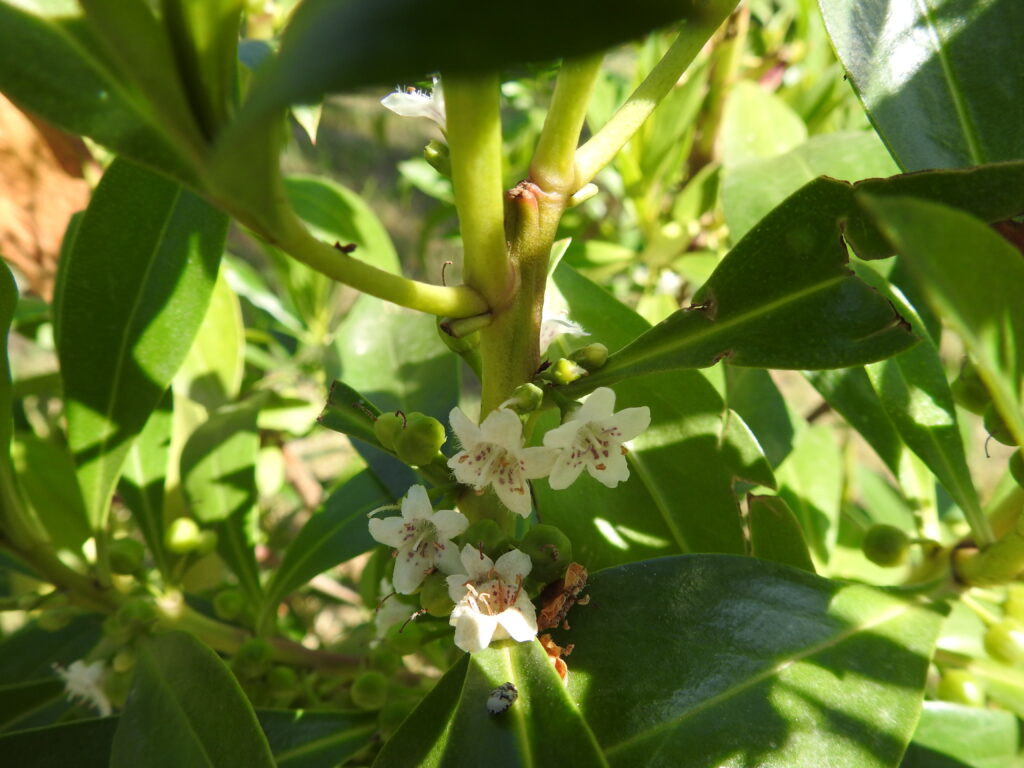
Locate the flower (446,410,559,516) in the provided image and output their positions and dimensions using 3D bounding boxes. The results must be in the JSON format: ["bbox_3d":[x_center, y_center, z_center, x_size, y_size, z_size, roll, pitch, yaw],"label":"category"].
[{"bbox_3d":[-0.002,0.014,0.151,0.019,0.019,0.011,2,9,8],"label":"flower"}]

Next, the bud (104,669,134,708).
[{"bbox_3d":[-0.094,0.074,0.200,0.008,0.009,0.008,0,16,0],"label":"bud"}]

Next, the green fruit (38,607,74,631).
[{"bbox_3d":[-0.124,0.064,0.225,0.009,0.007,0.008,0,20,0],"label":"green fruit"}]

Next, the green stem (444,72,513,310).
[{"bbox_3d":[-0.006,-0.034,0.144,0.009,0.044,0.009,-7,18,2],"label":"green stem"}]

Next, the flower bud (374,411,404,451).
[{"bbox_3d":[-0.018,0.007,0.124,0.006,0.006,0.006,0,24,0],"label":"flower bud"}]

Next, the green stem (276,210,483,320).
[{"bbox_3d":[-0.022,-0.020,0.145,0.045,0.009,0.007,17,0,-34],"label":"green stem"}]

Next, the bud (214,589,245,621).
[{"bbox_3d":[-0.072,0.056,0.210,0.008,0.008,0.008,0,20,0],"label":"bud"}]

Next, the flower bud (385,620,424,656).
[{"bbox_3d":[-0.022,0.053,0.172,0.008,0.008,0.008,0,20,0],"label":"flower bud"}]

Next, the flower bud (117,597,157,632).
[{"bbox_3d":[-0.073,0.045,0.160,0.008,0.007,0.007,0,24,0],"label":"flower bud"}]

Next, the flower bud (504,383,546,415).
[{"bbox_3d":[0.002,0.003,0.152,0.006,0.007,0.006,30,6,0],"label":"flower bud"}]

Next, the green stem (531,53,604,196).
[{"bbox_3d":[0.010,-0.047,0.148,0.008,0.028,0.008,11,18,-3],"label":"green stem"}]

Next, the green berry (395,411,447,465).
[{"bbox_3d":[-0.015,0.009,0.133,0.008,0.008,0.008,0,22,0],"label":"green berry"}]

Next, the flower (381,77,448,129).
[{"bbox_3d":[-0.015,-0.042,0.125,0.009,0.010,0.010,-43,24,10],"label":"flower"}]

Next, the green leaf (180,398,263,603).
[{"bbox_3d":[-0.079,0.032,0.225,0.022,0.056,0.015,-12,0,-7],"label":"green leaf"}]

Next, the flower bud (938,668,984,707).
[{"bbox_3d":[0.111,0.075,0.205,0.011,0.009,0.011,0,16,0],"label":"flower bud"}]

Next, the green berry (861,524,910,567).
[{"bbox_3d":[0.072,0.031,0.160,0.009,0.008,0.009,0,22,0],"label":"green berry"}]

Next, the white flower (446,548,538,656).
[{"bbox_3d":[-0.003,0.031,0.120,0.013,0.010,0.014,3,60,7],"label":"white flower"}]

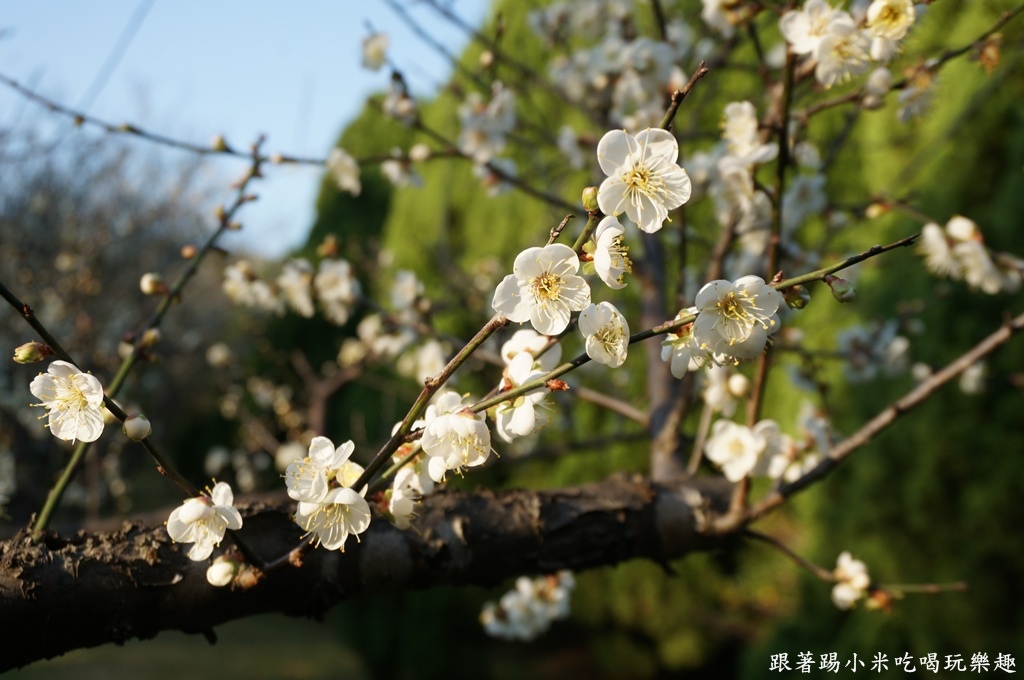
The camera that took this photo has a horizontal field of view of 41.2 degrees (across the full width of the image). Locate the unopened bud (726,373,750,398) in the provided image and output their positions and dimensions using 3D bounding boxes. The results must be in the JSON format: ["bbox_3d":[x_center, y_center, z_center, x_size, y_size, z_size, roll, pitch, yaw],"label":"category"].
[{"bbox_3d":[0.079,0.016,0.475,0.008,0.009,0.008,0,-5,0],"label":"unopened bud"}]

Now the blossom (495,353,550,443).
[{"bbox_3d":[0.003,0.017,0.395,0.015,0.023,0.021,29,-15,-18],"label":"blossom"}]

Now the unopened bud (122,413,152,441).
[{"bbox_3d":[-0.103,0.024,0.375,0.008,0.008,0.008,0,-5,0],"label":"unopened bud"}]

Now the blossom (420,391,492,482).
[{"bbox_3d":[-0.015,0.027,0.380,0.021,0.015,0.022,0,-45,-4],"label":"blossom"}]

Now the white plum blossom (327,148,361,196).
[{"bbox_3d":[-0.074,-0.074,0.600,0.022,0.022,0.012,-4,18,42],"label":"white plum blossom"}]

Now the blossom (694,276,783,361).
[{"bbox_3d":[0.062,-0.006,0.375,0.024,0.024,0.014,2,14,-22],"label":"blossom"}]

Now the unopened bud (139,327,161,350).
[{"bbox_3d":[-0.125,-0.001,0.470,0.006,0.007,0.006,40,6,0],"label":"unopened bud"}]

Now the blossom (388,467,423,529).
[{"bbox_3d":[-0.031,0.046,0.400,0.012,0.019,0.019,21,-3,6],"label":"blossom"}]

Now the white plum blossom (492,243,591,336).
[{"bbox_3d":[0.008,-0.013,0.360,0.025,0.025,0.013,0,9,0],"label":"white plum blossom"}]

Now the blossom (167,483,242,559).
[{"bbox_3d":[-0.087,0.051,0.385,0.021,0.022,0.013,-1,31,7],"label":"blossom"}]

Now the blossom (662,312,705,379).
[{"bbox_3d":[0.049,0.002,0.383,0.021,0.013,0.022,-42,-23,20],"label":"blossom"}]

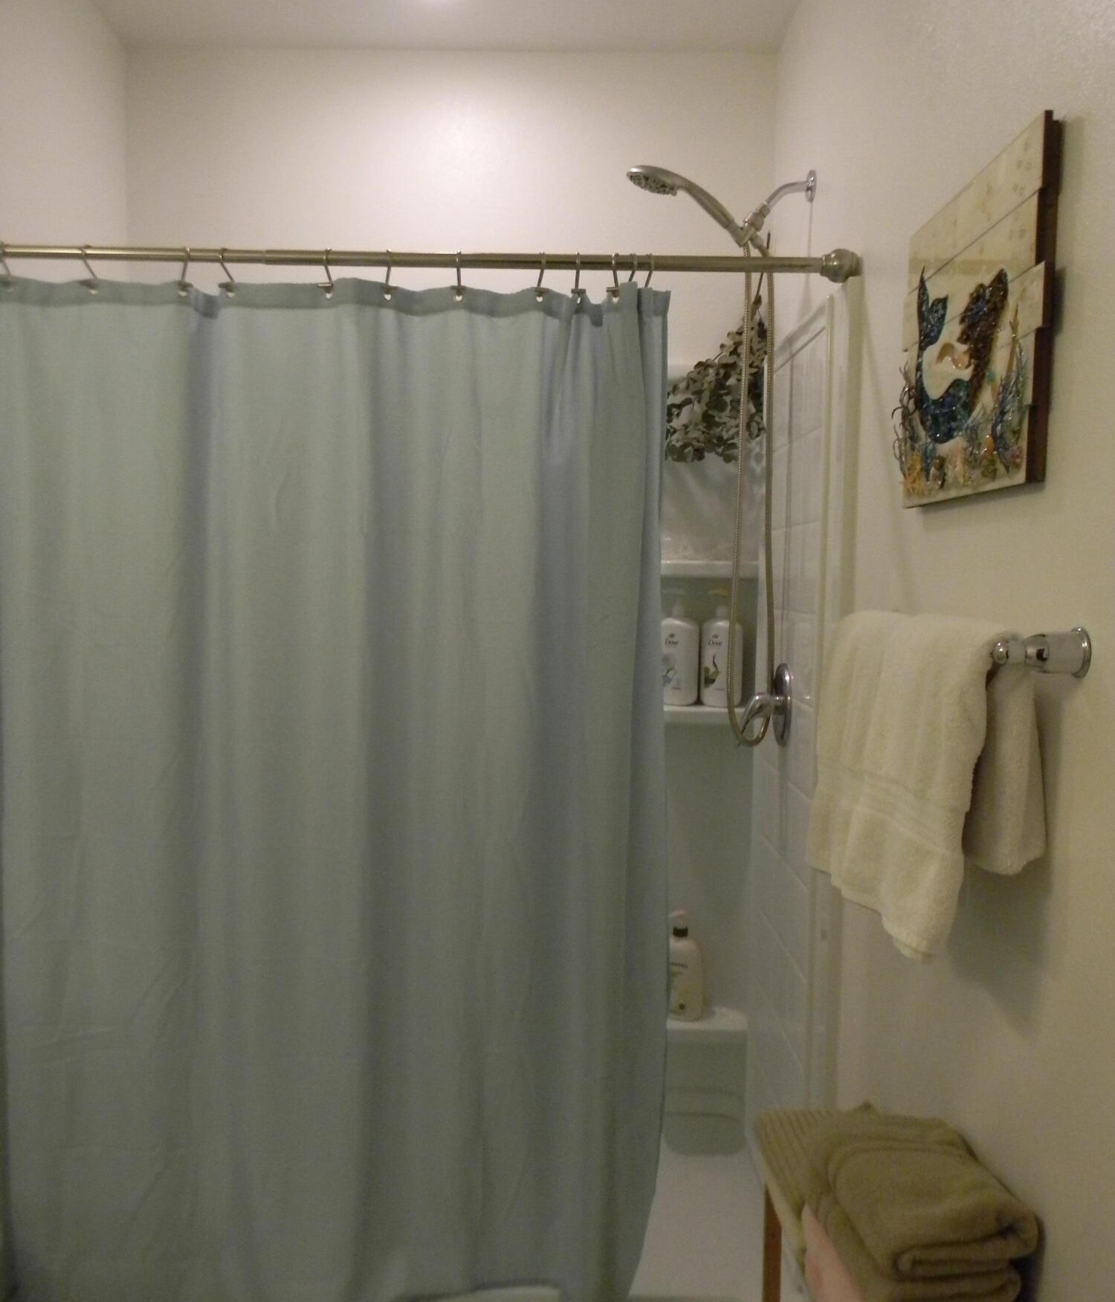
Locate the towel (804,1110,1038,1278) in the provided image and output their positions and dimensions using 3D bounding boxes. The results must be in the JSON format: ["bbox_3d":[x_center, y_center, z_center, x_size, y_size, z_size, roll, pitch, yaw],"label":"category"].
[{"bbox_3d":[0.391,0.582,1.309,0.175,0.078,0.235,1,4,-1],"label":"towel"}]

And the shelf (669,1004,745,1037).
[{"bbox_3d":[0.329,0.890,2.870,0.225,0.034,0.115,1,4,-1],"label":"shelf"}]

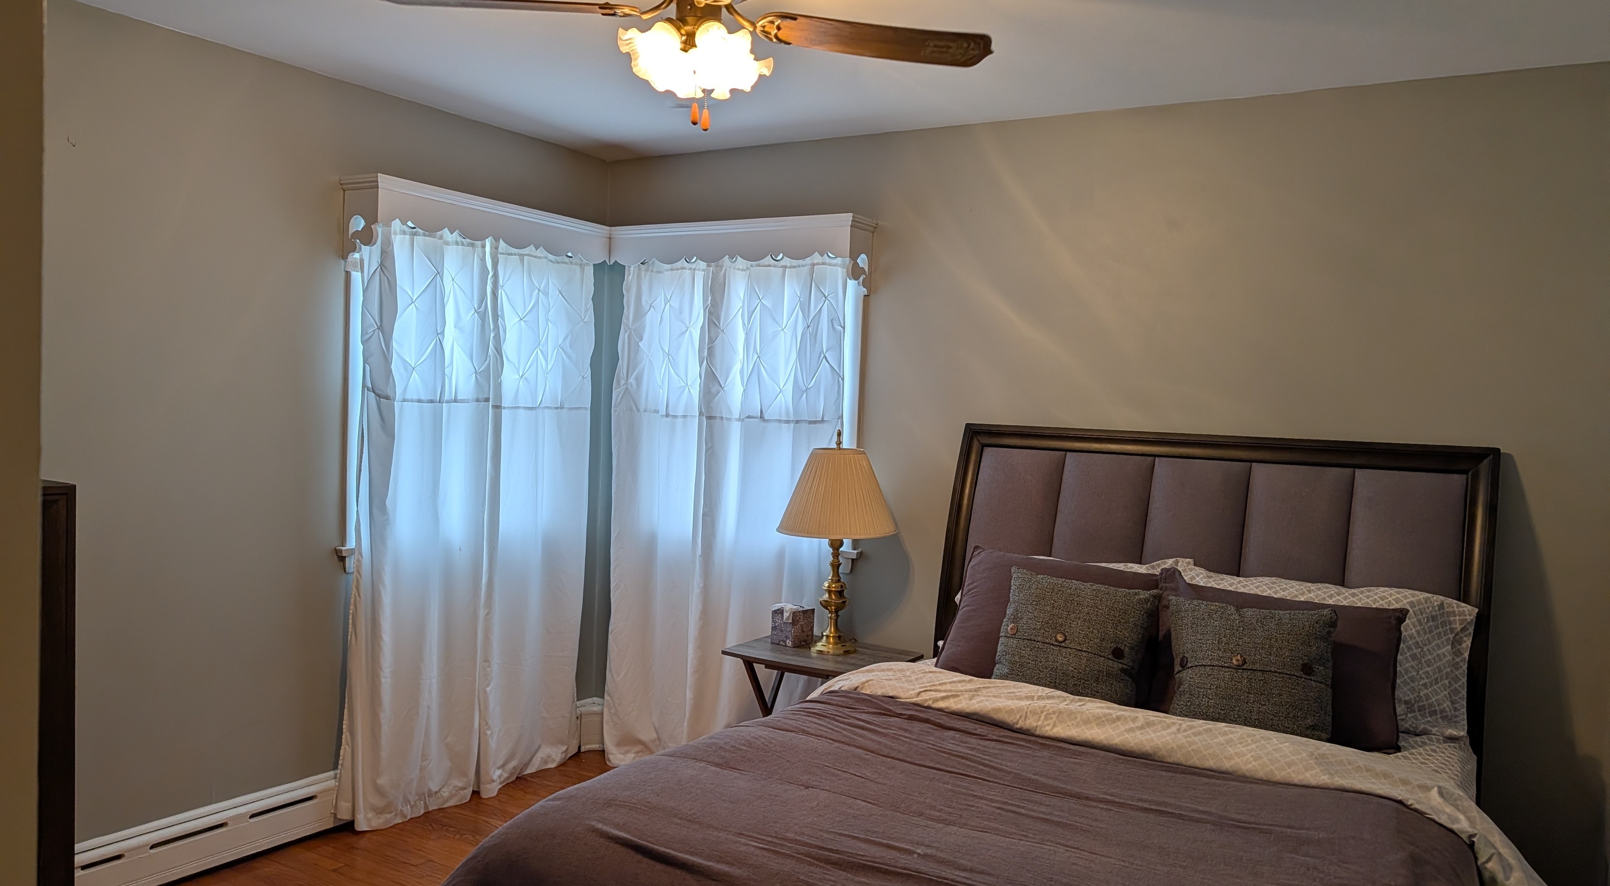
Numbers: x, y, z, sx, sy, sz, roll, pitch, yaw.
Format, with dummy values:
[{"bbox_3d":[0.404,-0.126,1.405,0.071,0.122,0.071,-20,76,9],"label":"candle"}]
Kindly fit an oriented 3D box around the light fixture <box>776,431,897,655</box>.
[{"bbox_3d":[0.116,0.340,3.861,0.415,0.759,0.415,2,2,0],"label":"light fixture"}]

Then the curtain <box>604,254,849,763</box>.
[{"bbox_3d":[-0.347,0.282,4.300,1.053,2.026,0.180,4,3,32],"label":"curtain"}]

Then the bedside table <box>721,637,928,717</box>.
[{"bbox_3d":[0.053,1.025,3.835,0.549,0.612,0.426,4,3,32],"label":"bedside table"}]

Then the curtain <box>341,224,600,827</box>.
[{"bbox_3d":[-1.157,0.257,4.088,0.171,2.026,1.103,4,3,32],"label":"curtain"}]

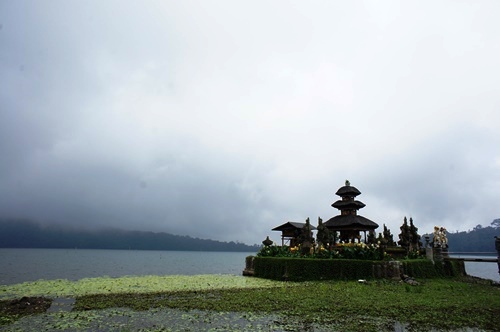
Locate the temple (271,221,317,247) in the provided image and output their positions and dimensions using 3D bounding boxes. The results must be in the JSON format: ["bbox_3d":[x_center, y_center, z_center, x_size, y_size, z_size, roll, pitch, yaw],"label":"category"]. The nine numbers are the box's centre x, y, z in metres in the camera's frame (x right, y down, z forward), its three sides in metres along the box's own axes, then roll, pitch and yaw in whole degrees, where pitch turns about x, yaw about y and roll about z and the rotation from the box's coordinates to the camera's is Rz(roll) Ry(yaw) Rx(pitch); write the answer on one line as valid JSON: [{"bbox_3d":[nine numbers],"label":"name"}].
[{"bbox_3d":[3.824,5.884,28.446,2.750,2.260,2.750,12,-18,-37],"label":"temple"}]

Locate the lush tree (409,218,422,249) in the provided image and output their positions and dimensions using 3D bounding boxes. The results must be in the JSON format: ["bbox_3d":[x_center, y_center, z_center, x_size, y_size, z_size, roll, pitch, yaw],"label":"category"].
[{"bbox_3d":[12.815,5.335,25.829,1.000,2.590,0.700,12,-18,-37],"label":"lush tree"}]

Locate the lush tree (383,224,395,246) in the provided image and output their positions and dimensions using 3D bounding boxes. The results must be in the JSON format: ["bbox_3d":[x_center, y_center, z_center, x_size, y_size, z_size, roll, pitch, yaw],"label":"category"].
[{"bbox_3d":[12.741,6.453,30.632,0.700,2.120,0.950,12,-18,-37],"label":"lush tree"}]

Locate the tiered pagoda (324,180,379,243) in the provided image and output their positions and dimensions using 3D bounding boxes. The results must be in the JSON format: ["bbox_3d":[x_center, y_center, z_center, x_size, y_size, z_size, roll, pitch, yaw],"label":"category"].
[{"bbox_3d":[8.680,4.135,28.916,3.350,5.890,3.350,12,-18,-37],"label":"tiered pagoda"}]

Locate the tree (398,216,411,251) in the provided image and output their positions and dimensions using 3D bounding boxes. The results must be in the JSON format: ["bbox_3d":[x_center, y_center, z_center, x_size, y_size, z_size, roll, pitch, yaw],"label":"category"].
[{"bbox_3d":[11.609,5.120,24.981,1.000,2.650,0.700,12,-18,-37],"label":"tree"}]

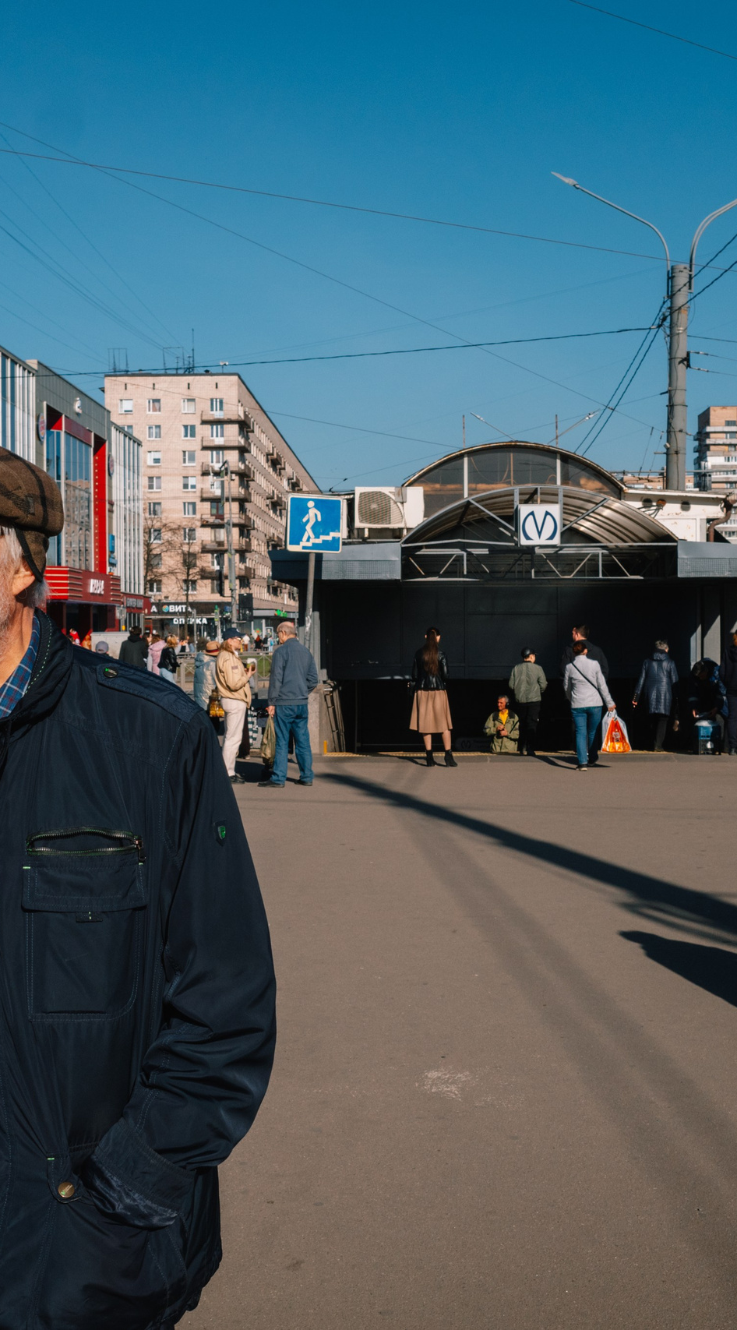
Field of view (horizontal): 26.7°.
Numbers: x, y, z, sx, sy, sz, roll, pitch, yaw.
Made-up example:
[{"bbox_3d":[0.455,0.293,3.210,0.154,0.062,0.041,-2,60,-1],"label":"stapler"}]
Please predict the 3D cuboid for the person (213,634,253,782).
[{"bbox_3d":[-1.415,0.426,16.513,0.450,1.630,0.500,0,1,-5],"label":"person"}]

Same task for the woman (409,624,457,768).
[{"bbox_3d":[0.777,0.356,18.613,0.500,1.660,0.420,0,1,12],"label":"woman"}]

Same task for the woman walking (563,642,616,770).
[{"bbox_3d":[2.546,0.439,17.914,0.550,1.510,0.480,0,1,0],"label":"woman walking"}]

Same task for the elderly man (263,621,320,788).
[{"bbox_3d":[-0.799,0.398,16.113,0.580,1.700,0.450,-1,1,-25],"label":"elderly man"}]

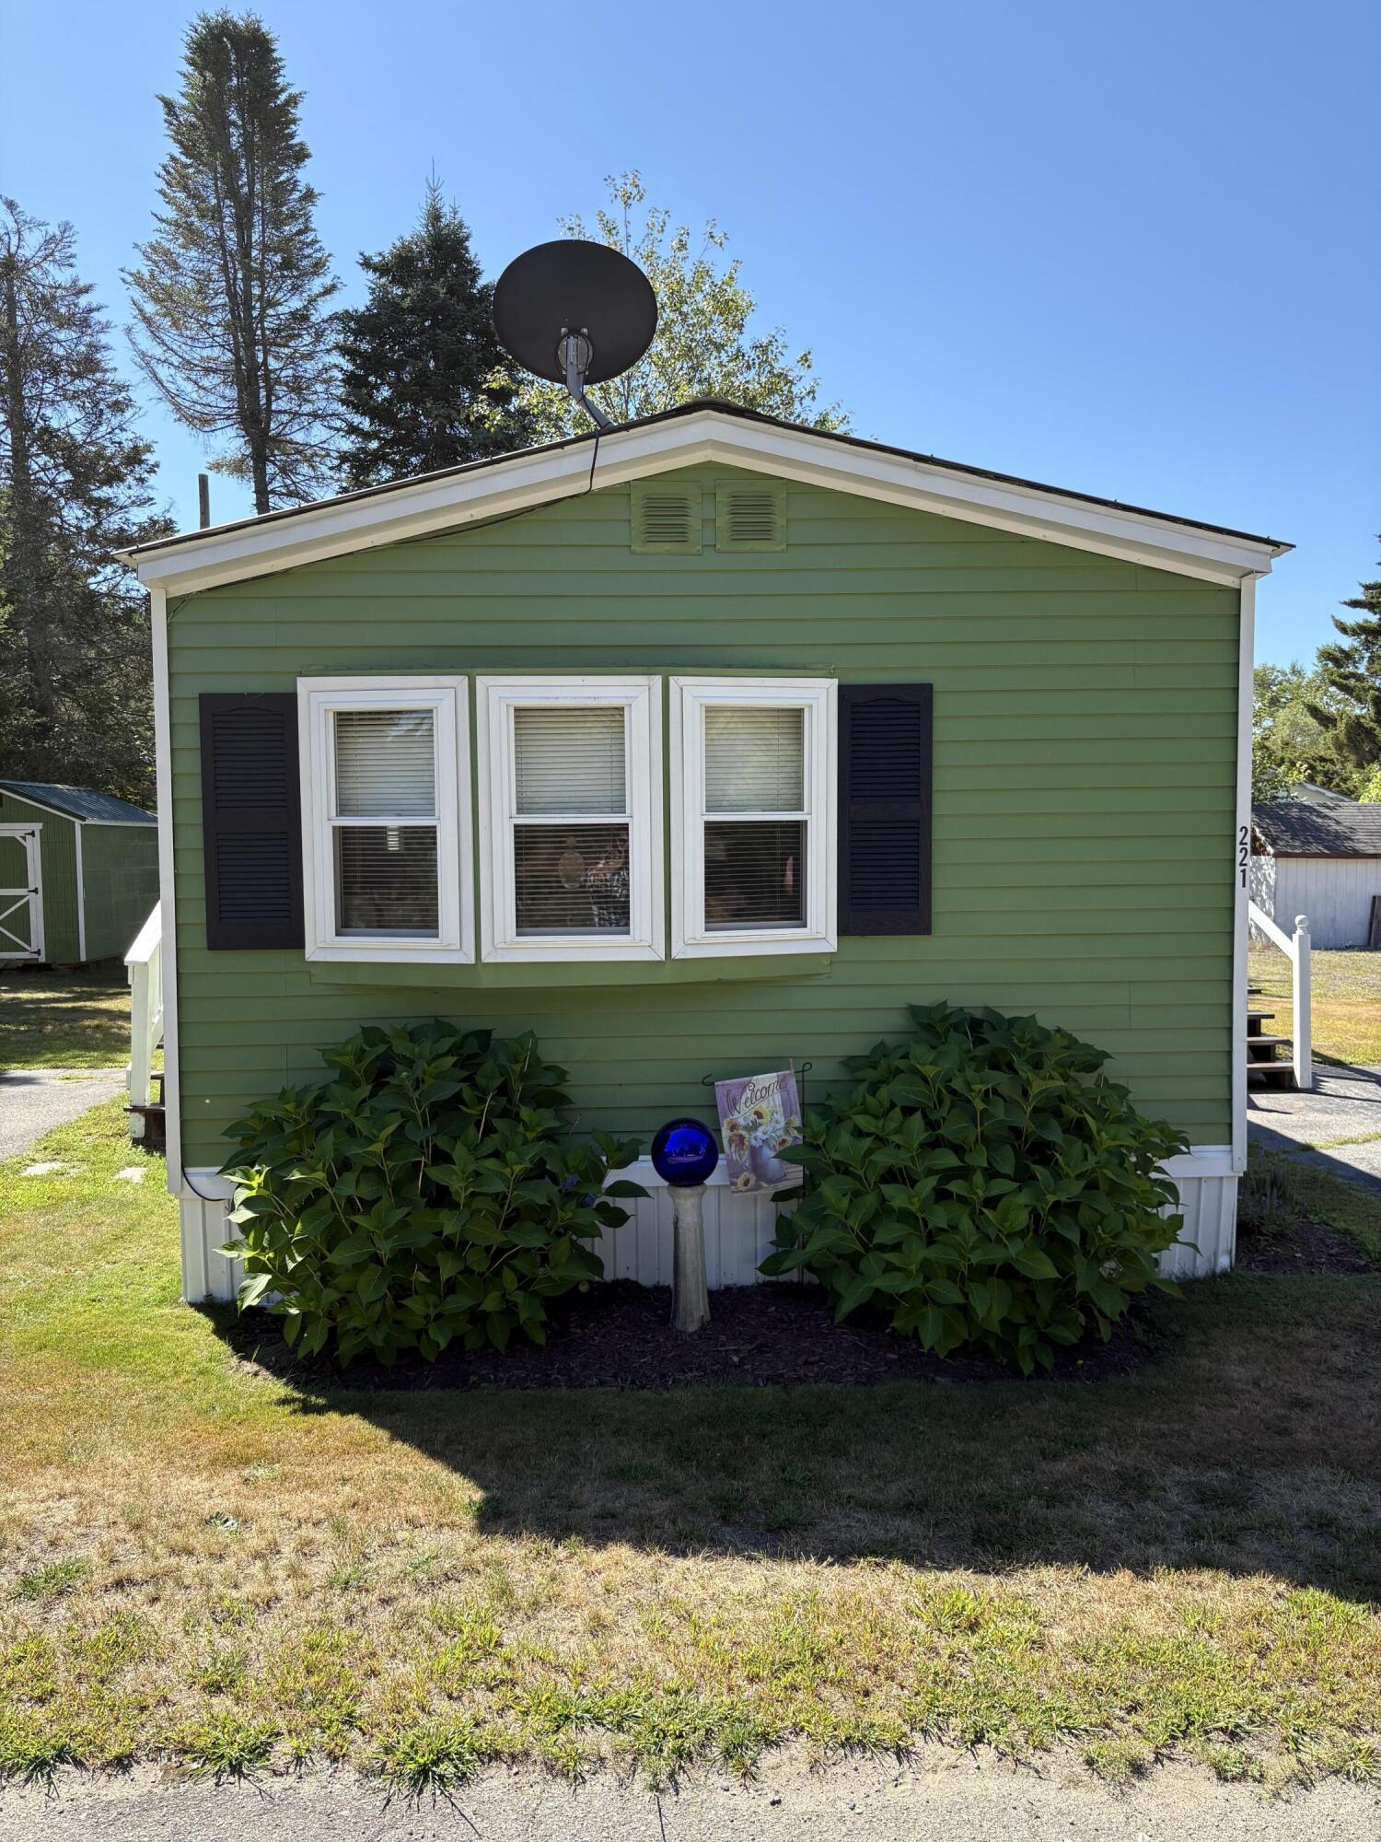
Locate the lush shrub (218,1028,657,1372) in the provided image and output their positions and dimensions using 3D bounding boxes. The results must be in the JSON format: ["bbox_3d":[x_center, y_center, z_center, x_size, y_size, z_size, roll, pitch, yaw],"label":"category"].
[{"bbox_3d":[-0.930,0.961,5.000,1.527,1.206,1.150,-1,4,-2],"label":"lush shrub"}]

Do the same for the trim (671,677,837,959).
[{"bbox_3d":[0.250,-0.409,5.525,0.684,1.096,0.090,-2,4,-12],"label":"trim"}]

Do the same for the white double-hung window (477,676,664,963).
[{"bbox_3d":[-0.464,-0.396,5.439,0.717,1.109,0.090,-1,4,-2],"label":"white double-hung window"}]

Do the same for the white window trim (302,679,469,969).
[{"bbox_3d":[-1.186,-0.394,5.467,0.688,1.116,0.090,0,4,7],"label":"white window trim"}]

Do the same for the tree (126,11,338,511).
[{"bbox_3d":[-8.833,-8.648,27.208,4.281,17.811,4.281,-1,4,-2],"label":"tree"}]

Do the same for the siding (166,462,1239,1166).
[{"bbox_3d":[0.089,-0.425,5.574,4.296,2.791,0.150,-1,4,-2],"label":"siding"}]

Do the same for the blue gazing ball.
[{"bbox_3d":[-0.020,0.880,5.258,0.255,0.255,0.255,-1,4,0],"label":"blue gazing ball"}]

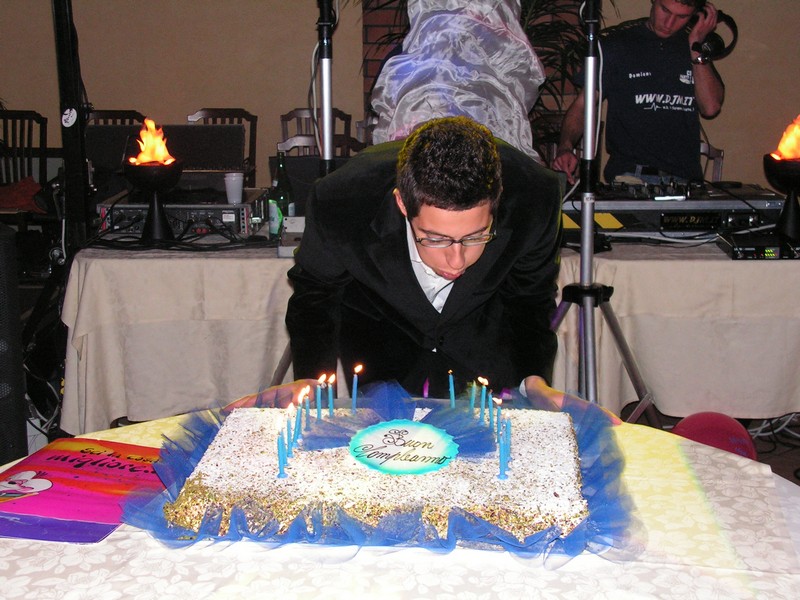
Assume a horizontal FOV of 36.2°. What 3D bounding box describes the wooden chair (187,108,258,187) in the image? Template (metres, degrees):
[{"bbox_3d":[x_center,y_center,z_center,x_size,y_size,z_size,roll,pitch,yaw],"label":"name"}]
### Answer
[{"bbox_3d":[-1.050,-0.614,7.170,0.450,0.970,0.520,0,12,0],"label":"wooden chair"}]

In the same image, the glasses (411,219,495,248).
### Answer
[{"bbox_3d":[0.088,-0.158,2.128,0.138,0.042,0.140,-3,56,-9],"label":"glasses"}]

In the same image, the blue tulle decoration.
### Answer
[{"bbox_3d":[-0.023,0.243,1.901,0.700,0.100,0.560,0,12,4],"label":"blue tulle decoration"}]

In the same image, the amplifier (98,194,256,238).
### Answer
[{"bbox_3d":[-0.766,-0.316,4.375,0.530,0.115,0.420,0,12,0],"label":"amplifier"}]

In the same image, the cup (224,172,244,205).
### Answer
[{"bbox_3d":[-0.568,-0.381,4.200,0.067,0.103,0.067,0,12,0],"label":"cup"}]

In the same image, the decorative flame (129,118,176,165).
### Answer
[{"bbox_3d":[-0.812,-0.520,4.020,0.155,0.150,0.120,0,12,0],"label":"decorative flame"}]

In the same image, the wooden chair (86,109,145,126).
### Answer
[{"bbox_3d":[-1.696,-0.604,7.170,0.450,0.970,0.520,0,12,0],"label":"wooden chair"}]

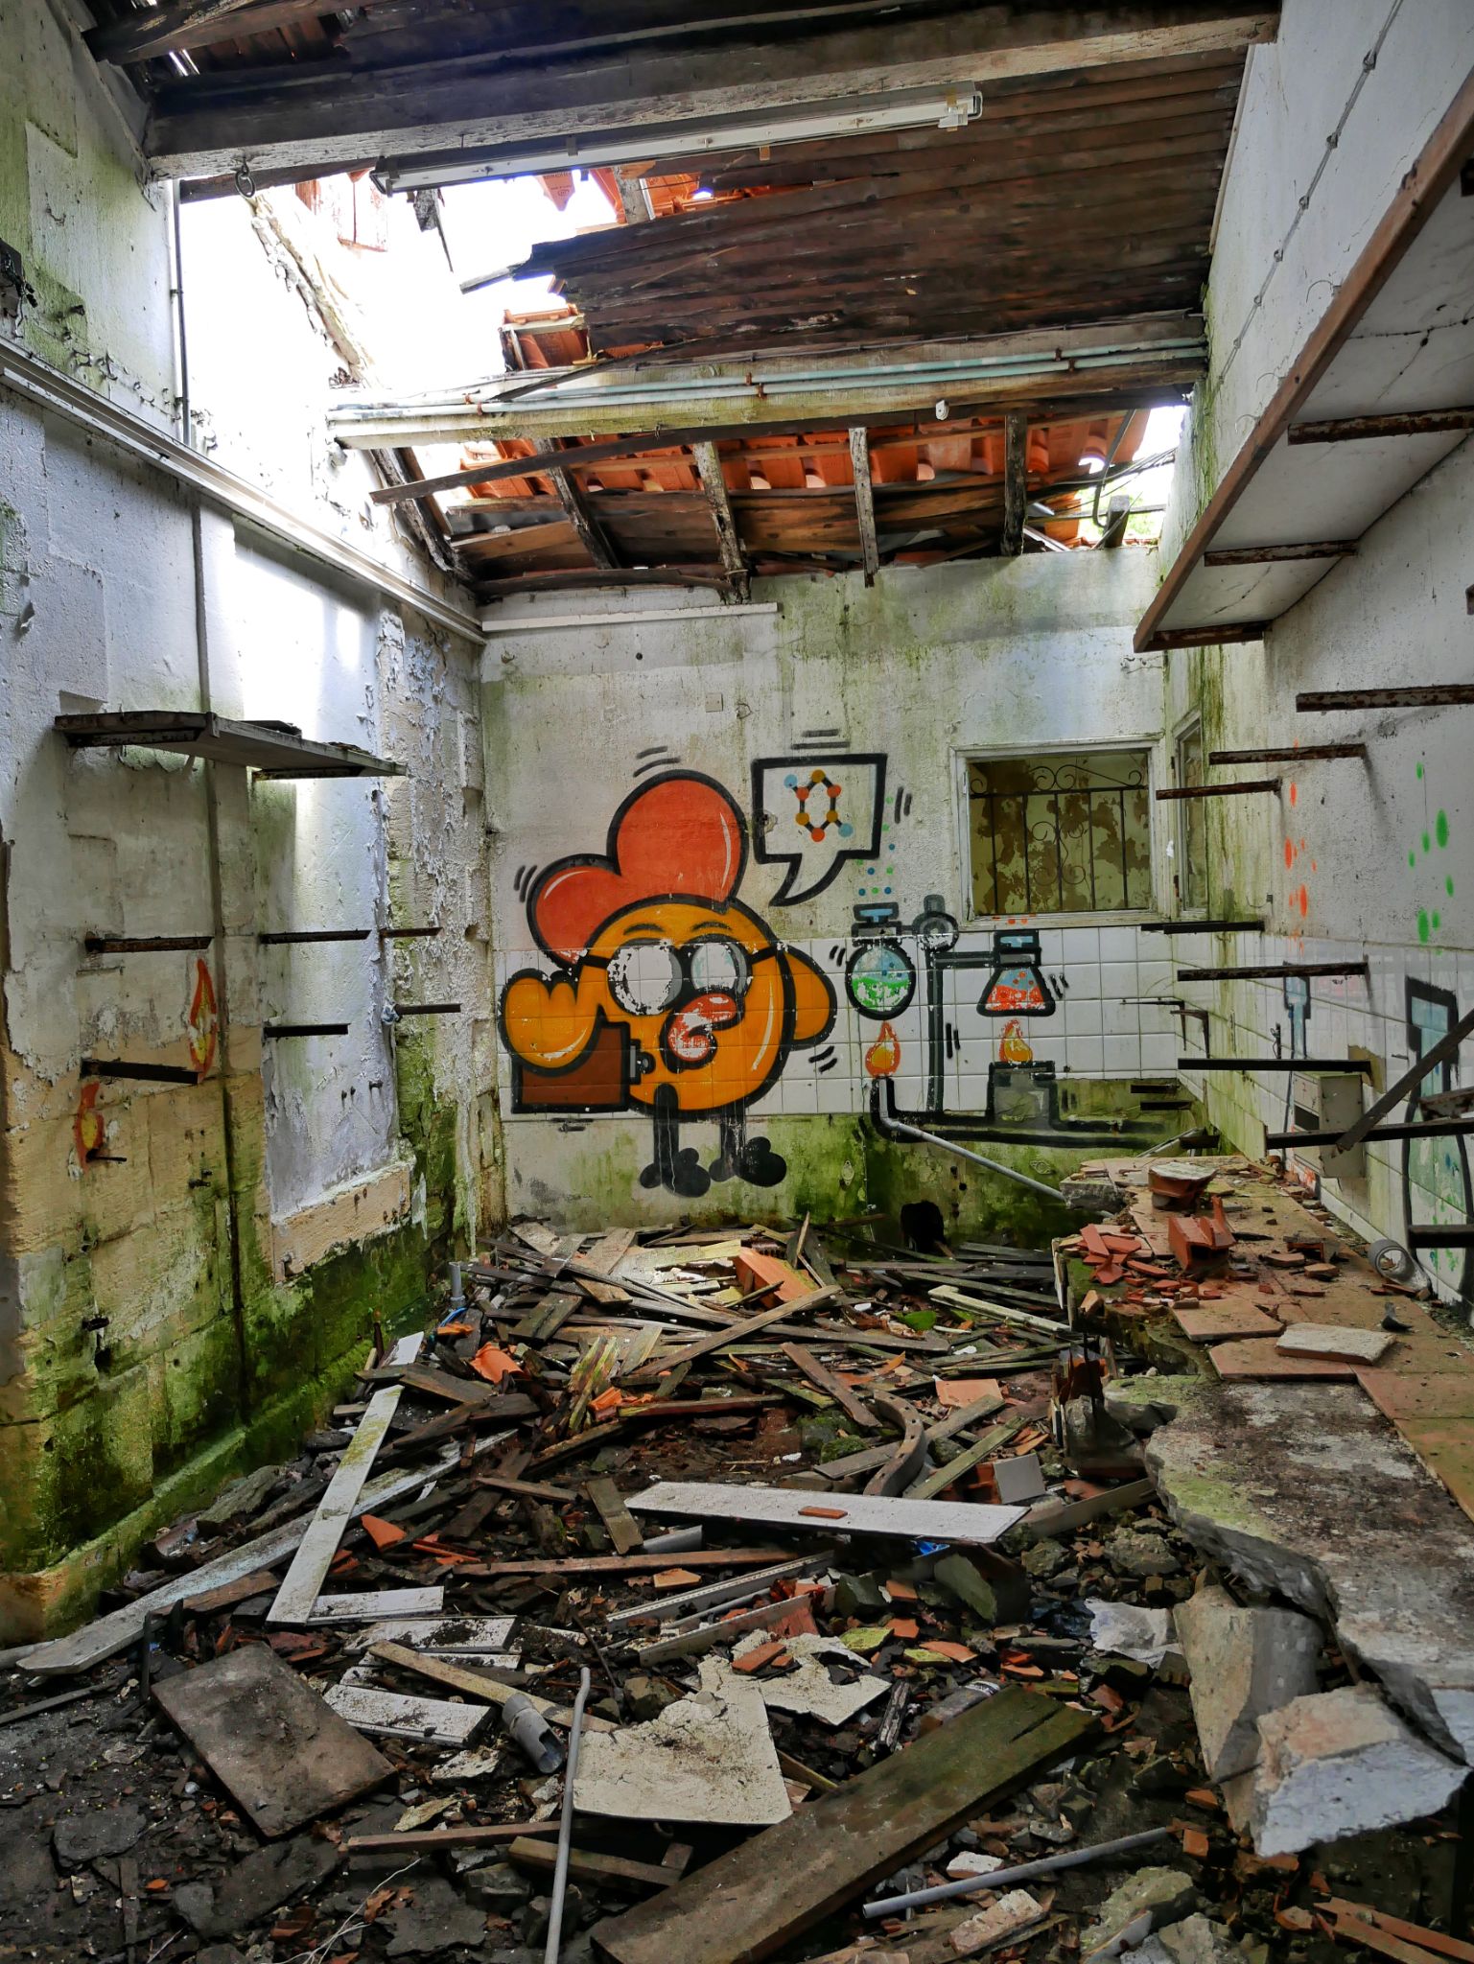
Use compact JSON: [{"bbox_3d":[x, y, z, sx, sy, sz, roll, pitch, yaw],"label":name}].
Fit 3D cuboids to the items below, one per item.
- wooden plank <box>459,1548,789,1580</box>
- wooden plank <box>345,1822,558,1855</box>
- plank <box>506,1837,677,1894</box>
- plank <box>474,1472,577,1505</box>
[{"bbox_3d":[-0.259,1.370,3.204,0.810,0.020,0.036,-2,2,0],"label":"wooden plank"},{"bbox_3d":[-0.461,1.421,2.257,0.360,0.018,0.022,-2,3,-4],"label":"wooden plank"},{"bbox_3d":[-0.221,1.408,2.163,0.300,0.021,0.040,-1,3,19],"label":"plank"},{"bbox_3d":[-0.565,1.342,3.587,0.315,0.017,0.034,-1,3,24],"label":"plank"}]

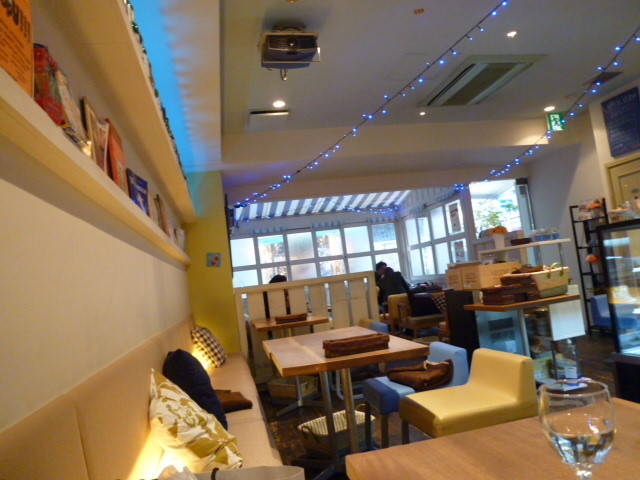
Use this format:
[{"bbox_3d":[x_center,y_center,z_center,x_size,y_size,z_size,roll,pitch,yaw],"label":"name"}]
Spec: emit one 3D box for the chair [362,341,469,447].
[{"bbox_3d":[0.517,0.895,2.490,0.460,0.600,0.420,-6,-5,-12],"label":"chair"}]

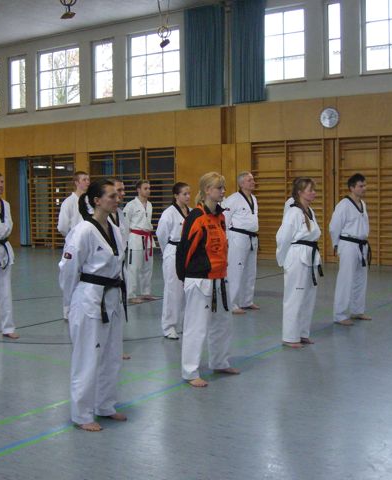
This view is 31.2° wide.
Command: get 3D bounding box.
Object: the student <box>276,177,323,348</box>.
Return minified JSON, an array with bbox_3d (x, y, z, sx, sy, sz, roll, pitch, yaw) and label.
[{"bbox_3d":[1.053,0.219,7.145,0.450,1.728,0.490,2,4,34],"label":"student"}]

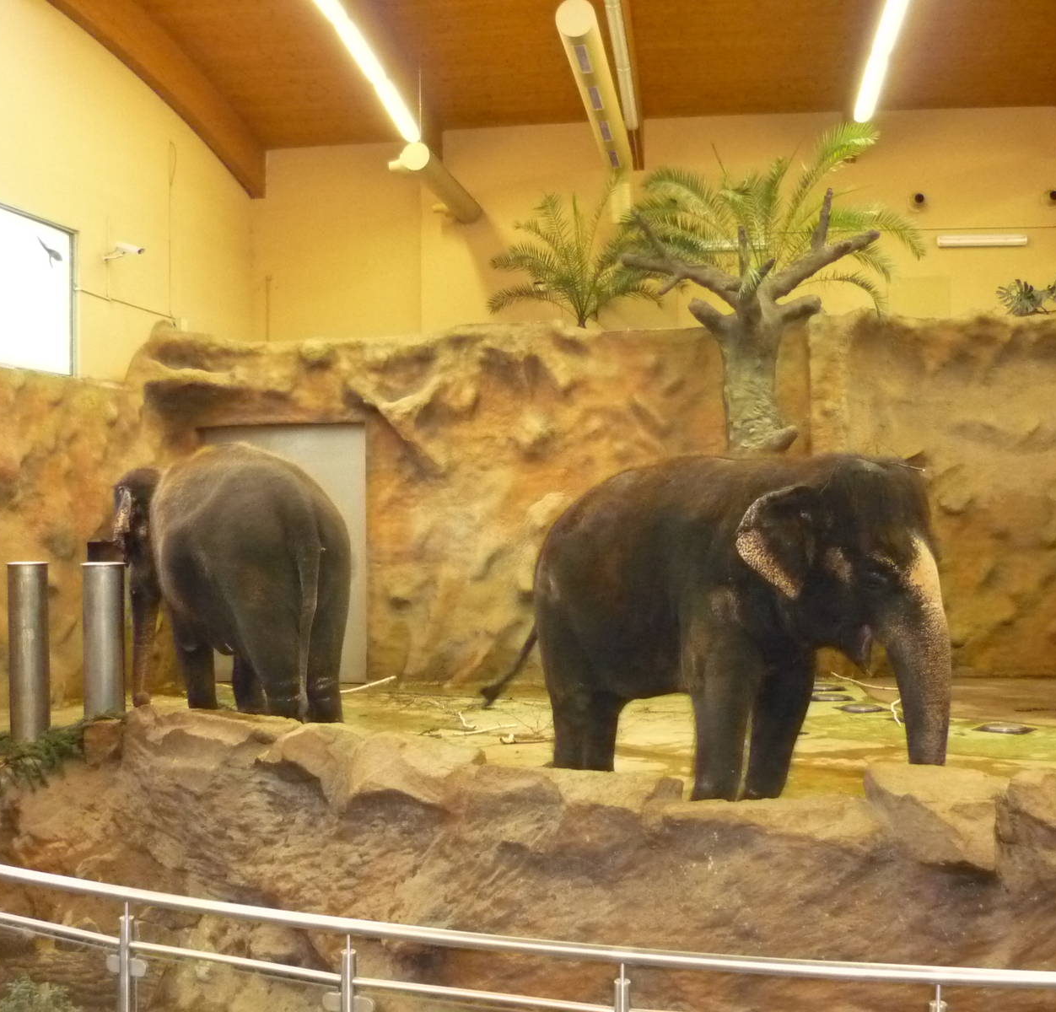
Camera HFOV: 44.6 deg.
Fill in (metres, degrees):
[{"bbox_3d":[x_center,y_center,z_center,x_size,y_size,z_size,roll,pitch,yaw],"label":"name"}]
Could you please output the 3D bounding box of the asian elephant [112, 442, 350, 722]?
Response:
[{"bbox_3d":[-2.692,0.782,11.993,1.400,2.640,2.860,1,-2,-43],"label":"asian elephant"}]

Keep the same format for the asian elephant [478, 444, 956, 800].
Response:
[{"bbox_3d":[1.132,0.809,9.027,3.100,2.440,1.300,-1,-1,34],"label":"asian elephant"}]

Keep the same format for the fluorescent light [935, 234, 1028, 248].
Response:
[{"bbox_3d":[6.235,-3.635,17.673,1.230,0.150,0.120,0,-1,5],"label":"fluorescent light"}]

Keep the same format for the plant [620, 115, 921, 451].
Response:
[{"bbox_3d":[2.935,-1.235,15.426,3.300,6.611,2.500,0,-1,5],"label":"plant"}]

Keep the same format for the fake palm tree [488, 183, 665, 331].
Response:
[{"bbox_3d":[0.611,-3.238,16.565,2.150,1.900,1.900,0,-1,5],"label":"fake palm tree"}]

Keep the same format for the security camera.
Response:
[{"bbox_3d":[-4.878,-3.080,15.563,0.480,0.220,0.130,15,4,20],"label":"security camera"}]

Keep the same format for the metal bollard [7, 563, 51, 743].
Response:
[{"bbox_3d":[-4.220,1.286,10.867,0.322,1.602,0.322,0,-1,0],"label":"metal bollard"}]

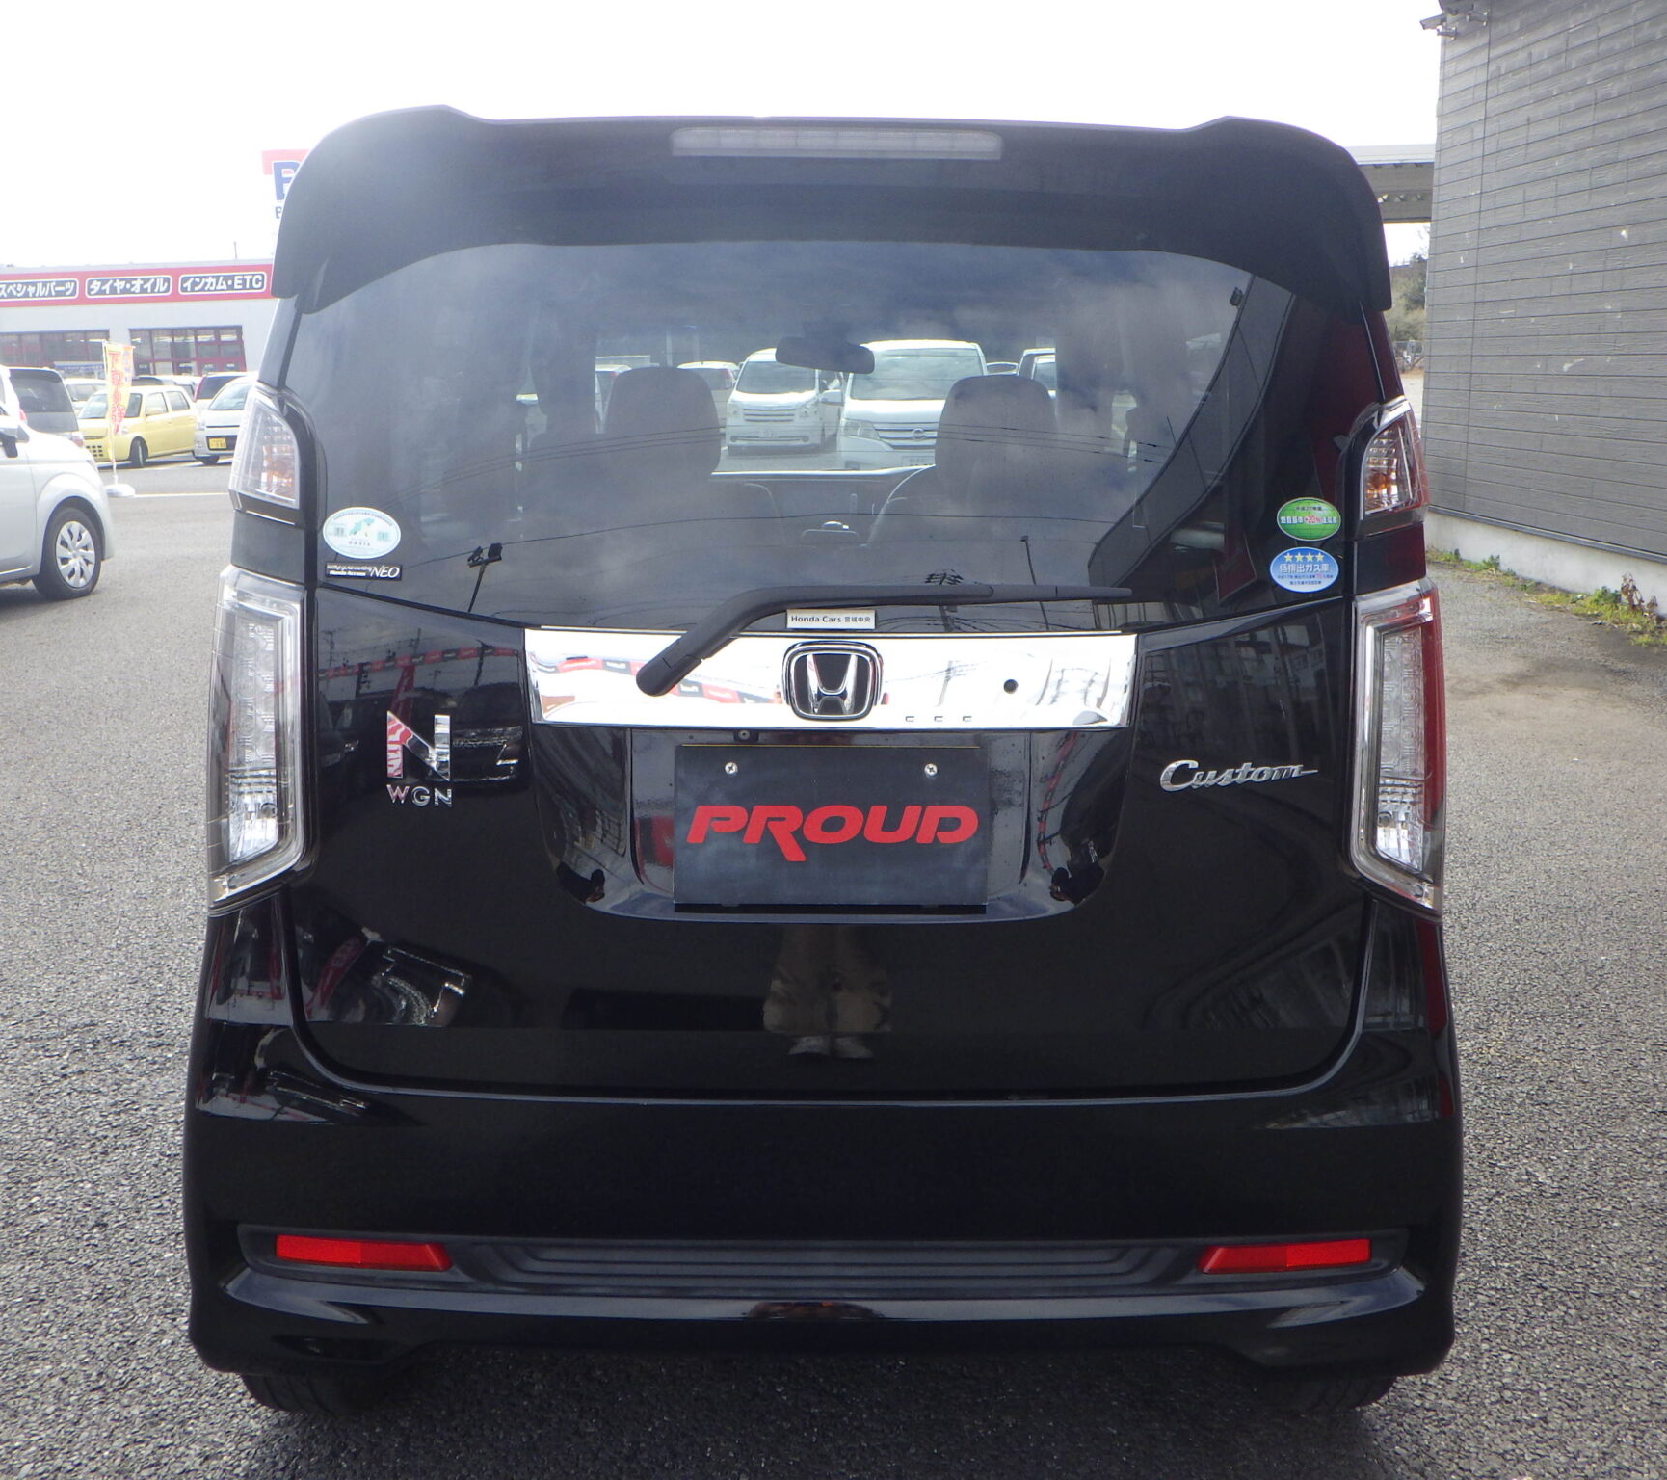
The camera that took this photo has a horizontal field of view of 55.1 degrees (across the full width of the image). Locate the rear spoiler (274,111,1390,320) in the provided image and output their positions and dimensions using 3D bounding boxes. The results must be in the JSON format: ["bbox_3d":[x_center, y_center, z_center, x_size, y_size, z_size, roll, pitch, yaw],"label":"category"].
[{"bbox_3d":[-0.001,-0.547,1.706,1.190,0.235,0.260,0,13,-1],"label":"rear spoiler"}]

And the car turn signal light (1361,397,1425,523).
[{"bbox_3d":[0.604,-0.300,1.721,0.088,0.143,0.085,0,5,-11],"label":"car turn signal light"}]

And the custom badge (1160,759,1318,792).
[{"bbox_3d":[0.428,0.037,1.683,0.165,0.034,0.008,0,9,-6],"label":"custom badge"}]

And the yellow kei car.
[{"bbox_3d":[-13.760,-6.108,31.000,1.475,1.470,3.390,-1,13,0],"label":"yellow kei car"}]

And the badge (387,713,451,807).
[{"bbox_3d":[-0.431,0.020,1.663,0.068,0.100,0.008,1,8,4],"label":"badge"}]

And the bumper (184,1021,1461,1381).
[{"bbox_3d":[-0.017,0.511,1.832,1.440,0.455,0.280,0,13,-1],"label":"bumper"}]

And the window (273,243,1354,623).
[{"bbox_3d":[-0.002,-0.324,1.670,1.170,0.430,0.100,0,-6,-1],"label":"window"}]

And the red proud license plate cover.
[{"bbox_3d":[-0.002,0.091,1.686,0.332,0.168,0.012,0,2,-1],"label":"red proud license plate cover"}]

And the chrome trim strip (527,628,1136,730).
[{"bbox_3d":[-0.002,-0.062,1.618,0.615,0.102,0.040,0,5,-1],"label":"chrome trim strip"}]

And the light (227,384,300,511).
[{"bbox_3d":[-0.606,-0.311,1.699,0.088,0.143,0.085,1,5,9],"label":"light"}]

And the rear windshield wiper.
[{"bbox_3d":[0.049,-0.100,1.594,0.495,0.115,0.055,0,-1,-1],"label":"rear windshield wiper"}]

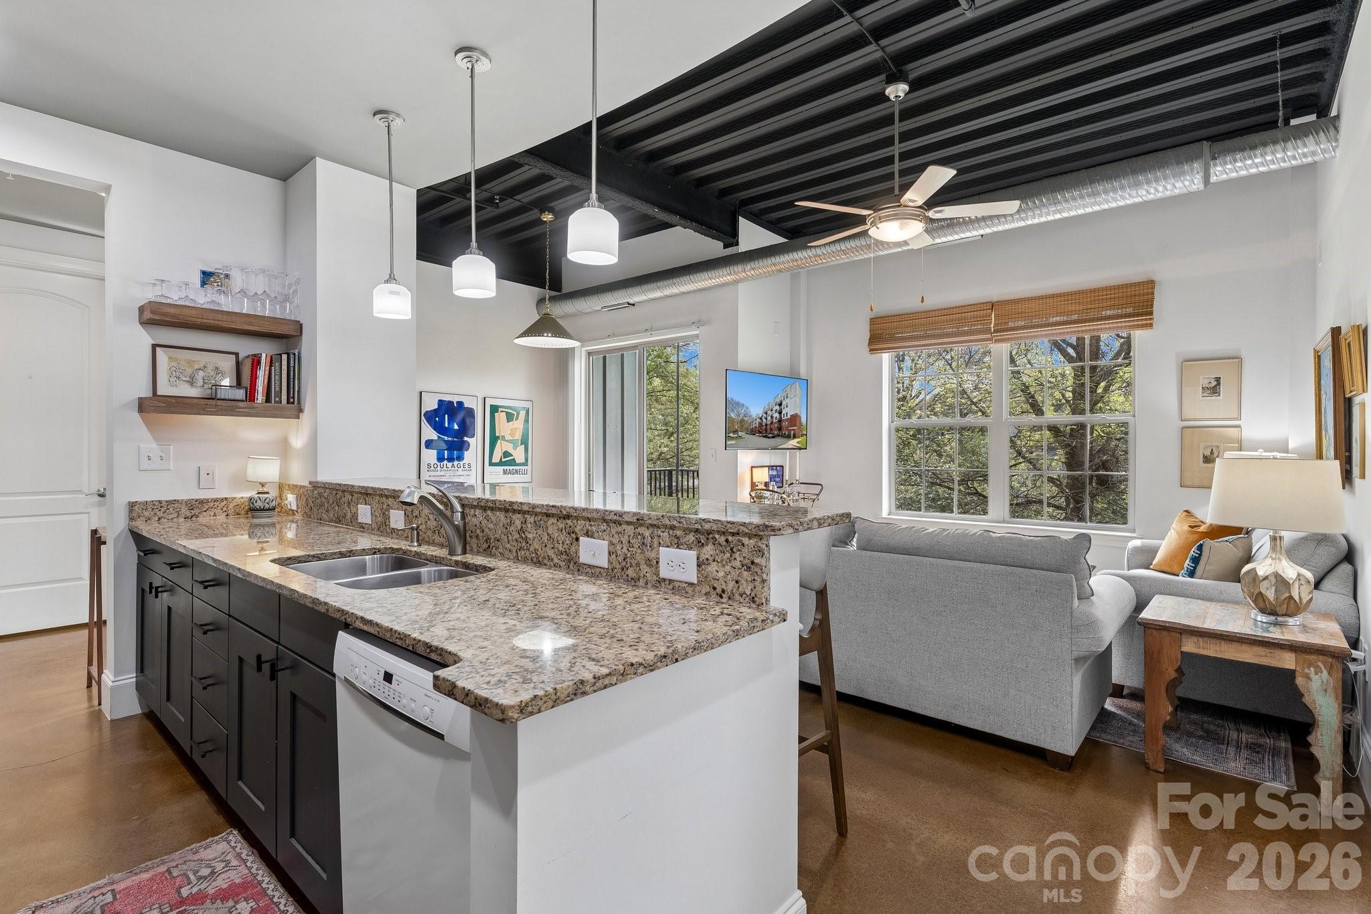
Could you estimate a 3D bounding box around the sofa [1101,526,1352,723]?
[{"bbox_3d":[2.995,0.797,3.446,0.880,0.870,1.580,1,1,40],"label":"sofa"}]

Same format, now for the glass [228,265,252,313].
[{"bbox_3d":[-2.189,-0.816,2.999,0.082,0.240,0.082,1,1,39],"label":"glass"}]

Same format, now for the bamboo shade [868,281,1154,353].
[{"bbox_3d":[2.550,-1.110,5.000,2.080,0.335,0.070,0,0,38],"label":"bamboo shade"}]

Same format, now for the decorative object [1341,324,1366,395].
[{"bbox_3d":[2.590,-0.364,2.360,0.035,0.252,0.330,-5,-3,42],"label":"decorative object"}]

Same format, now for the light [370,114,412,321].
[{"bbox_3d":[-1.290,-1.048,2.658,0.147,0.880,0.147,1,1,39],"label":"light"}]

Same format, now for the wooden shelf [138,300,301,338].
[{"bbox_3d":[-2.276,-0.661,3.009,0.252,0.071,0.605,1,1,39],"label":"wooden shelf"}]

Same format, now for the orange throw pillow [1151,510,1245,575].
[{"bbox_3d":[3.300,0.572,3.870,0.170,0.460,0.480,30,-11,-19],"label":"orange throw pillow"}]

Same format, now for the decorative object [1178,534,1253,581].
[{"bbox_3d":[2.863,0.588,3.280,0.430,0.360,0.160,0,12,-9],"label":"decorative object"}]

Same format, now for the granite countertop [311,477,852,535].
[{"bbox_3d":[-0.722,0.143,2.276,2.690,0.031,0.345,1,1,39],"label":"granite countertop"}]

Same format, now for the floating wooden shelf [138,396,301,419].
[{"bbox_3d":[-2.277,-0.236,3.012,0.252,0.070,0.605,1,1,39],"label":"floating wooden shelf"}]

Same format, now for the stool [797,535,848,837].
[{"bbox_3d":[0.200,0.735,1.970,0.460,1.060,0.520,0,0,42],"label":"stool"}]

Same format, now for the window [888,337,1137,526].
[{"bbox_3d":[2.554,-0.248,4.989,1.813,1.570,0.110,1,1,40],"label":"window"}]

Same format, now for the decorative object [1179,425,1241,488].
[{"bbox_3d":[3.532,0.005,4.097,0.305,0.410,0.025,1,1,40],"label":"decorative object"}]

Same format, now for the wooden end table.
[{"bbox_3d":[2.182,0.925,2.407,0.565,0.573,0.590,1,1,43],"label":"wooden end table"}]

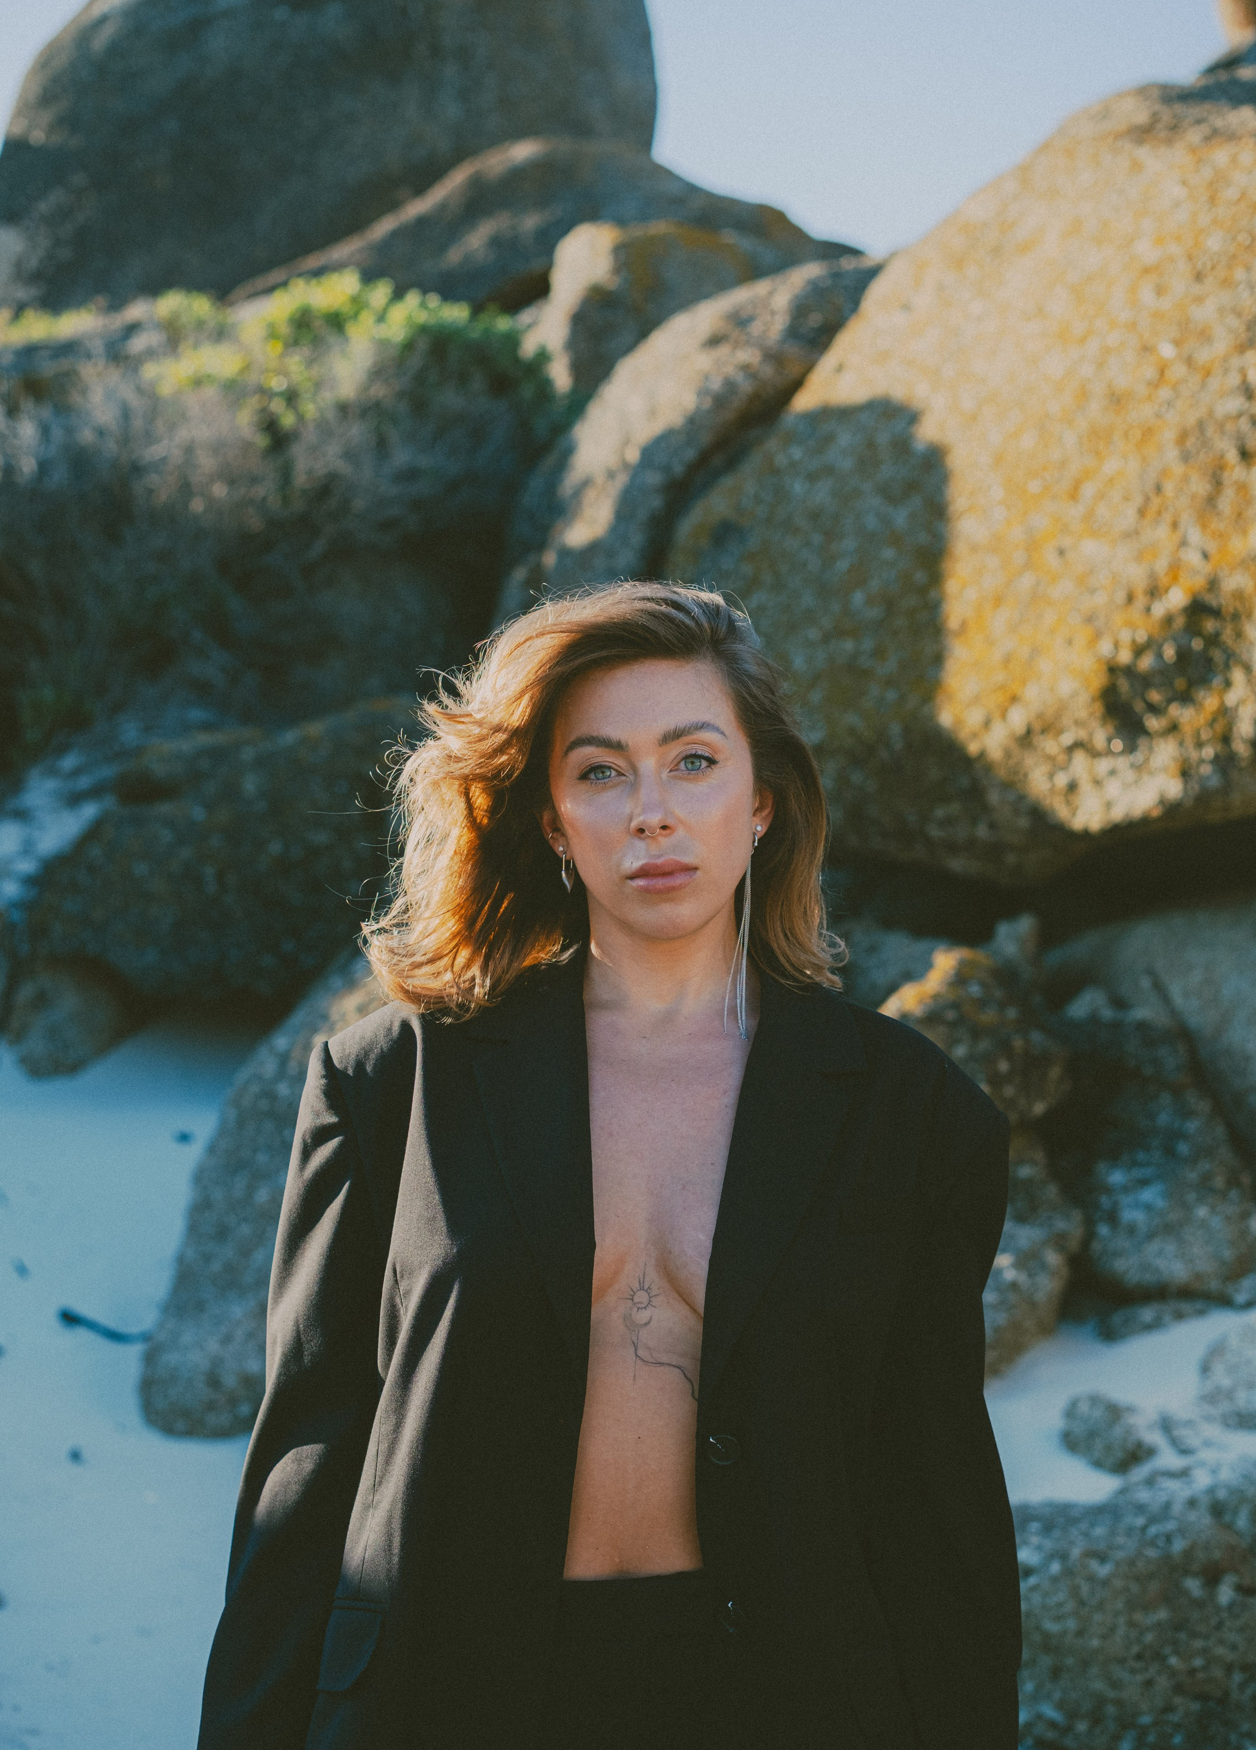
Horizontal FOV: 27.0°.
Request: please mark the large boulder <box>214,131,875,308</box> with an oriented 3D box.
[{"bbox_3d":[-0.450,-3.250,13.700,3.300,1.100,2.000,0,0,0],"label":"large boulder"}]

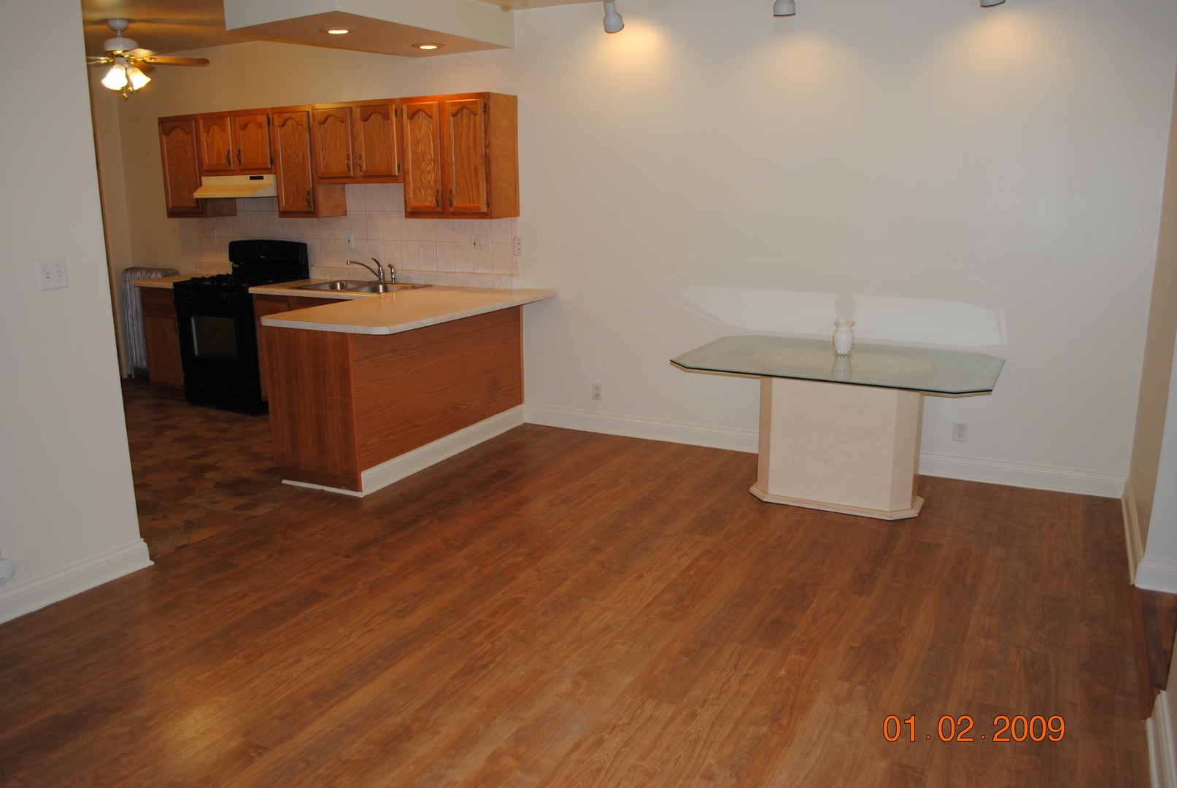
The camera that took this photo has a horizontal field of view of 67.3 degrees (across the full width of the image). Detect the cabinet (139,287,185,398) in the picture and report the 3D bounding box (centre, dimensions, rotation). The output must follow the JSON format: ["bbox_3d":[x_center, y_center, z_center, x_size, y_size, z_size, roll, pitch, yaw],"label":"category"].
[{"bbox_3d":[-3.067,-0.441,6.937,0.449,0.869,0.621,6,15,26],"label":"cabinet"}]

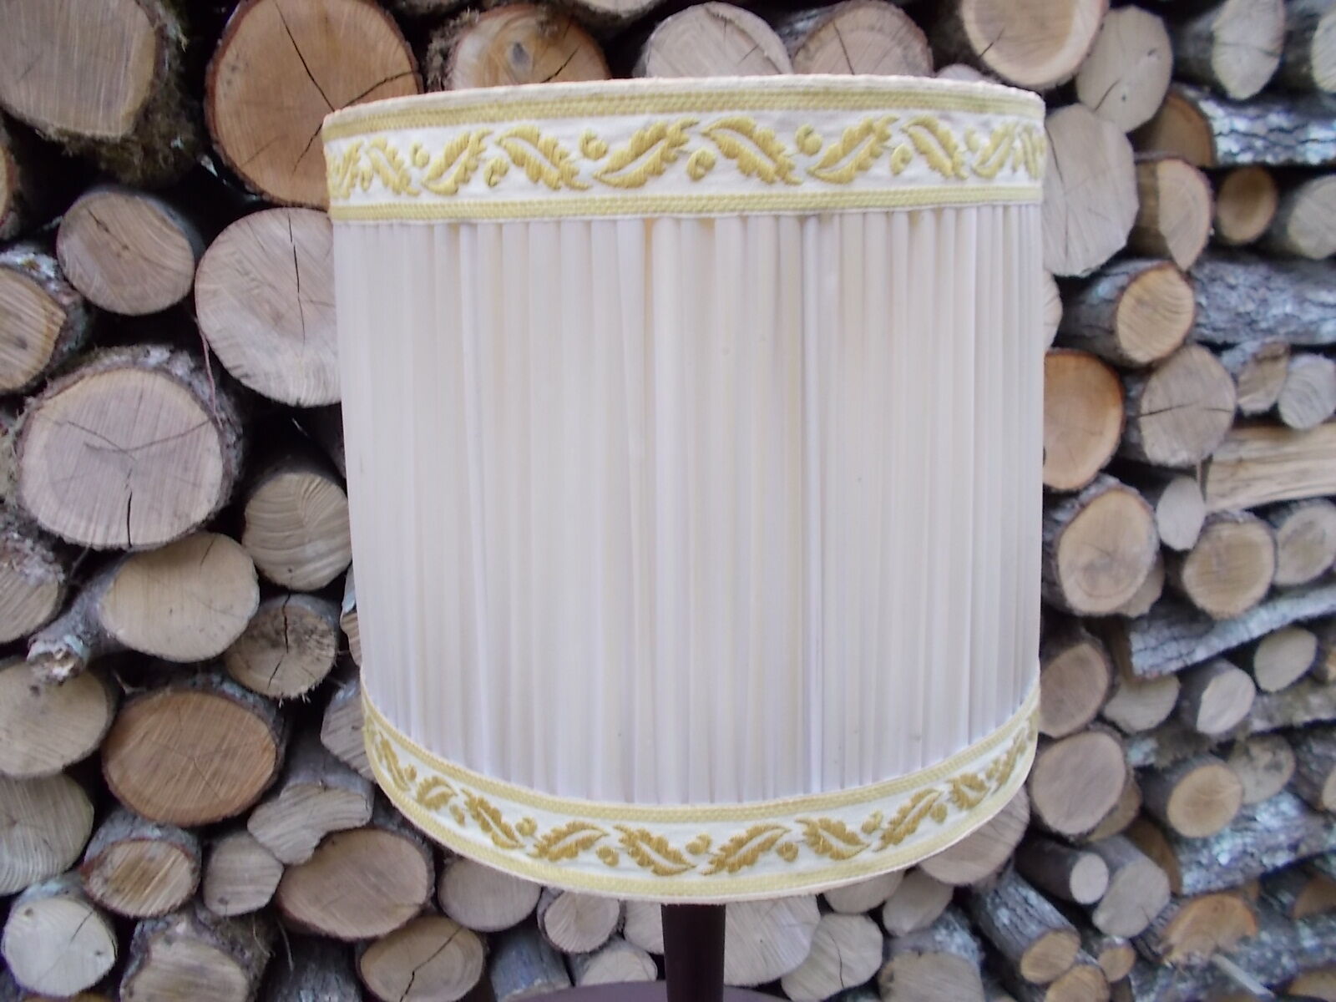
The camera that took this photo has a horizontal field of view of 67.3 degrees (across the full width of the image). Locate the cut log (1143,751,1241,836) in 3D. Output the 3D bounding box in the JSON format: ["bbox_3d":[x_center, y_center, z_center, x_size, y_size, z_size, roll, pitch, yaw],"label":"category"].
[{"bbox_3d":[0.643,0.343,1.429,0.112,0.106,0.320,-6,16,-15],"label":"cut log"}]

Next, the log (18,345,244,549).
[{"bbox_3d":[-0.496,-0.076,0.987,0.165,0.162,0.340,-6,16,-15],"label":"log"}]

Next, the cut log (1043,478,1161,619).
[{"bbox_3d":[0.453,0.017,1.288,0.140,0.150,0.330,-6,16,-15],"label":"cut log"}]

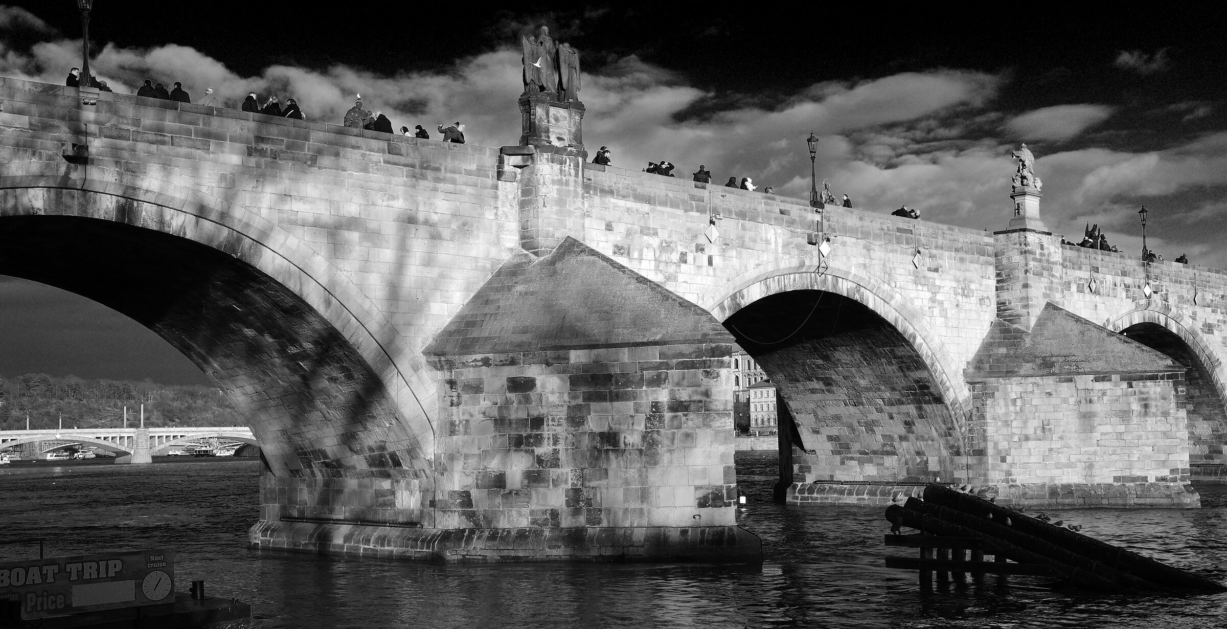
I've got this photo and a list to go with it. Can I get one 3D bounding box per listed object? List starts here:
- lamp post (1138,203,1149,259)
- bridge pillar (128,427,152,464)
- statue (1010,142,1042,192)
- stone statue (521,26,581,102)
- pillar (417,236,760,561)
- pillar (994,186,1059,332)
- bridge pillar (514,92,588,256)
[{"bbox_3d":[29.669,-4.614,76.271,0.500,3.050,0.500,-6,-7,45],"label":"lamp post"},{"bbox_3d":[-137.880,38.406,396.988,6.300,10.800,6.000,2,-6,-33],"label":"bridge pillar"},{"bbox_3d":[19.351,-6.848,64.295,1.000,2.400,1.350,-6,-7,45],"label":"statue"},{"bbox_3d":[-1.994,-8.085,43.958,0.800,2.400,1.950,-6,-7,45],"label":"stone statue"},{"bbox_3d":[0.897,2.200,40.429,8.100,9.850,10.400,-6,-7,45],"label":"pillar"},{"bbox_3d":[19.268,-2.398,64.060,1.800,6.600,2.550,-6,-7,45],"label":"pillar"},{"bbox_3d":[-1.951,-4.358,43.541,0.950,5.300,2.400,-6,-7,45],"label":"bridge pillar"}]

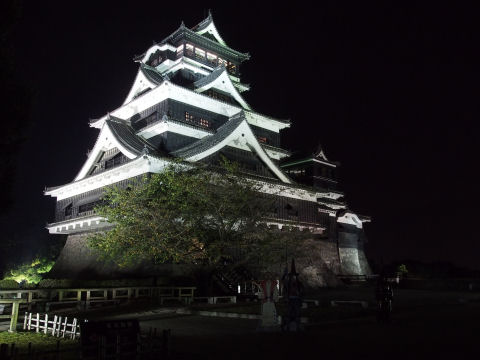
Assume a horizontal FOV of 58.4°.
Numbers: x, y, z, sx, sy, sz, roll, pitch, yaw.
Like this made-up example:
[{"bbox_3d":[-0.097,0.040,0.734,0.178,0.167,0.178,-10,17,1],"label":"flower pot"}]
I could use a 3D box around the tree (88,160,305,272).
[{"bbox_3d":[-2.400,2.611,23.258,11.500,7.400,8.500,0,-12,0],"label":"tree"}]

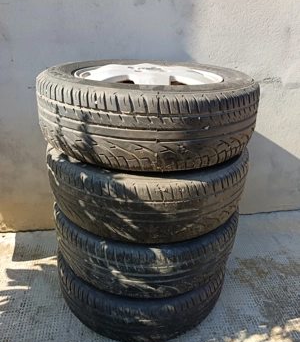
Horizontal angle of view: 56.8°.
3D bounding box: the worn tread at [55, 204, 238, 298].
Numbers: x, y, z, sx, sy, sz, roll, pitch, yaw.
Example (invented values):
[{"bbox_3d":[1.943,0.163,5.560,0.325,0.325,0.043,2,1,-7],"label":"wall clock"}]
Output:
[{"bbox_3d":[-0.012,0.147,1.003,0.624,0.194,0.624,3,27,0],"label":"worn tread"}]

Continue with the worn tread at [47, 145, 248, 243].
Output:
[{"bbox_3d":[-0.007,-0.028,0.920,0.624,0.194,0.624,3,27,0],"label":"worn tread"}]

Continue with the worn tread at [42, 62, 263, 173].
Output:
[{"bbox_3d":[-0.005,-0.206,0.842,0.624,0.194,0.624,3,27,0],"label":"worn tread"}]

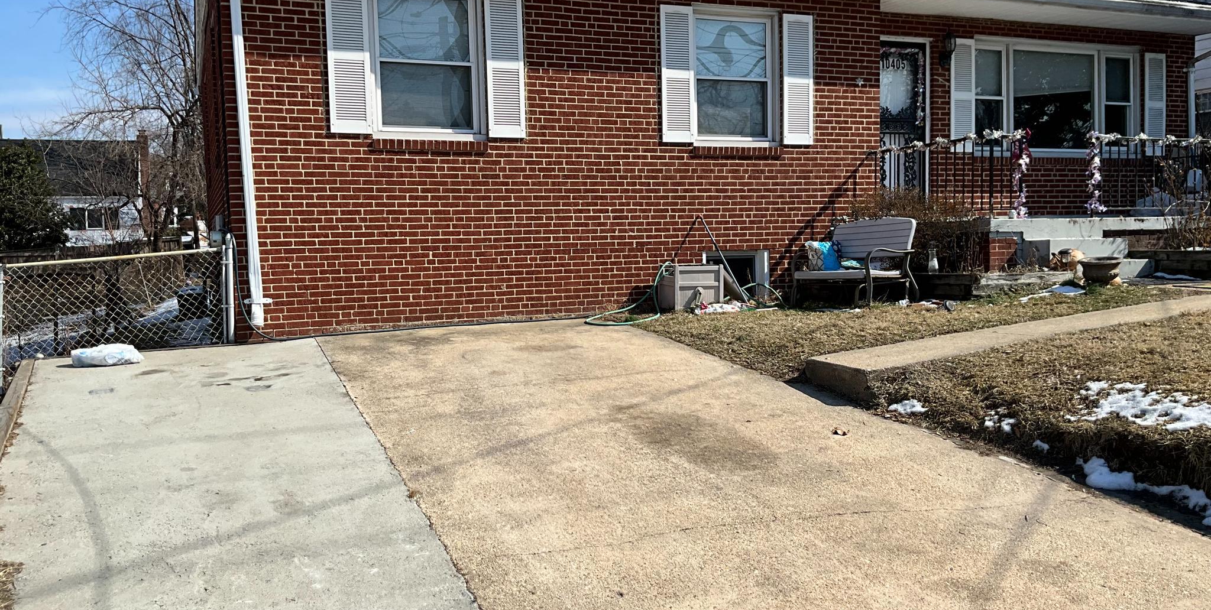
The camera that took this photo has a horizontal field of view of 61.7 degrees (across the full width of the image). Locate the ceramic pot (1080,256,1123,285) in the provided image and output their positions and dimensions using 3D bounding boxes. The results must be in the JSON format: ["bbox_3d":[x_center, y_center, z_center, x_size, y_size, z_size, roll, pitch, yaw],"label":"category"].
[{"bbox_3d":[4.516,-0.306,9.250,0.400,0.250,0.400,-1,4,0],"label":"ceramic pot"}]

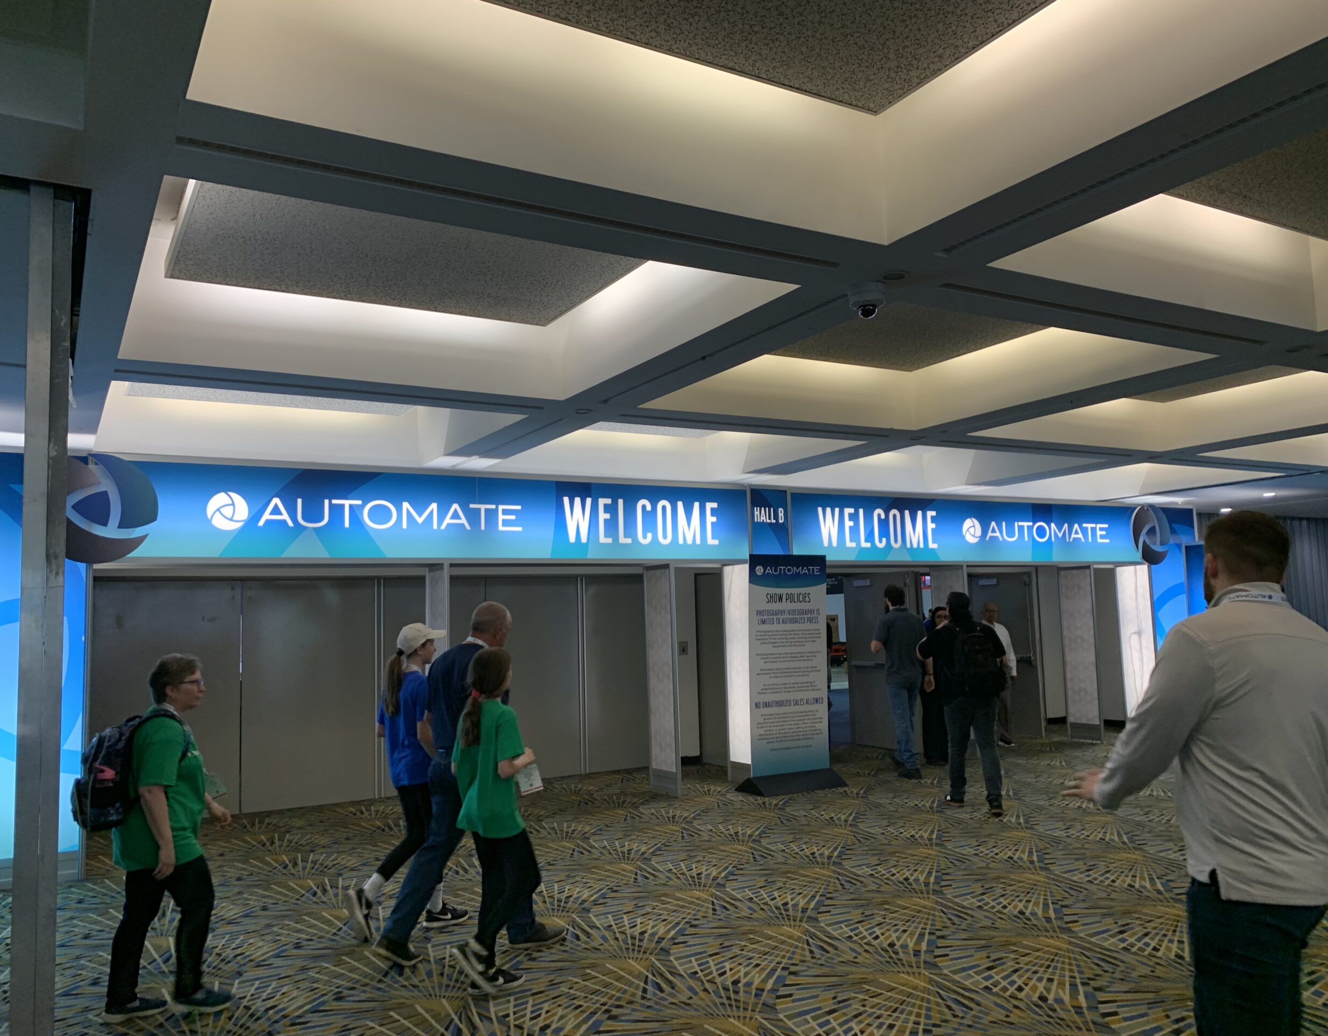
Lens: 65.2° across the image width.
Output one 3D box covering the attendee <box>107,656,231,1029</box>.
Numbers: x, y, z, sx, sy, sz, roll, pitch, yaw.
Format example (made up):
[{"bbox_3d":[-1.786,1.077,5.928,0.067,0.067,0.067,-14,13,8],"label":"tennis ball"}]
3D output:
[{"bbox_3d":[-2.213,1.386,4.681,0.600,1.550,0.520,1,-6,-22],"label":"attendee"}]

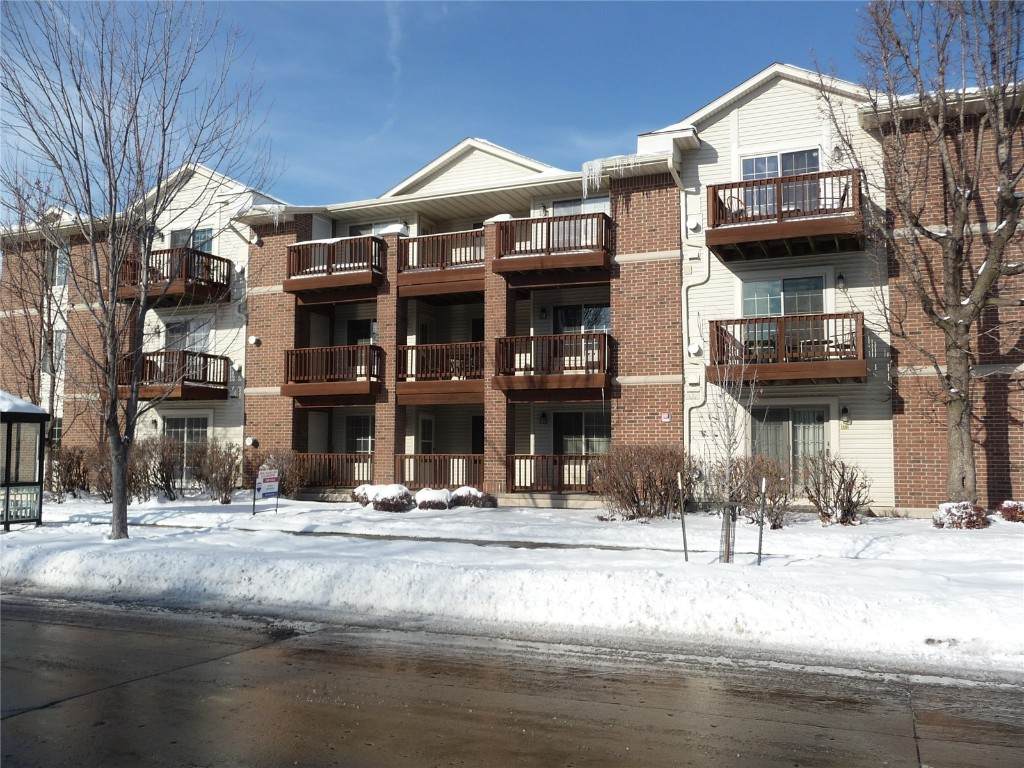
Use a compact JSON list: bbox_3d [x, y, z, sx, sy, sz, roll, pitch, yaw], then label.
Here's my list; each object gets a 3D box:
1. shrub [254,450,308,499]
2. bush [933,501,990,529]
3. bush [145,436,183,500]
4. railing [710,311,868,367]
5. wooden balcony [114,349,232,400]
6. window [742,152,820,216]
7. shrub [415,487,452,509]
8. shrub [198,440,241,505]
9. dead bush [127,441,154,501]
[{"bbox_3d":[-6.022,2.364,21.640,1.340,1.216,1.168,-2,-5,23],"label":"shrub"},{"bbox_3d":[8.071,2.348,14.906,0.957,0.489,0.834,-2,-5,23],"label":"bush"},{"bbox_3d":[-9.300,2.215,22.107,0.892,1.625,0.911,-2,-5,22],"label":"bush"},{"bbox_3d":[5.517,-0.794,16.621,2.884,0.901,1.498,-2,-5,22],"label":"railing"},{"bbox_3d":[-9.835,-0.182,23.610,2.830,1.271,1.720,-2,-5,23],"label":"wooden balcony"},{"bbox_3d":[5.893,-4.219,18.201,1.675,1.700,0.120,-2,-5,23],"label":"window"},{"bbox_3d":[-1.804,2.608,18.793,0.817,0.471,0.759,0,-4,0],"label":"shrub"},{"bbox_3d":[-7.568,2.290,21.430,1.032,1.606,1.000,-2,-5,23],"label":"shrub"},{"bbox_3d":[-10.128,2.366,22.400,0.873,1.626,0.846,-2,-5,23],"label":"dead bush"}]

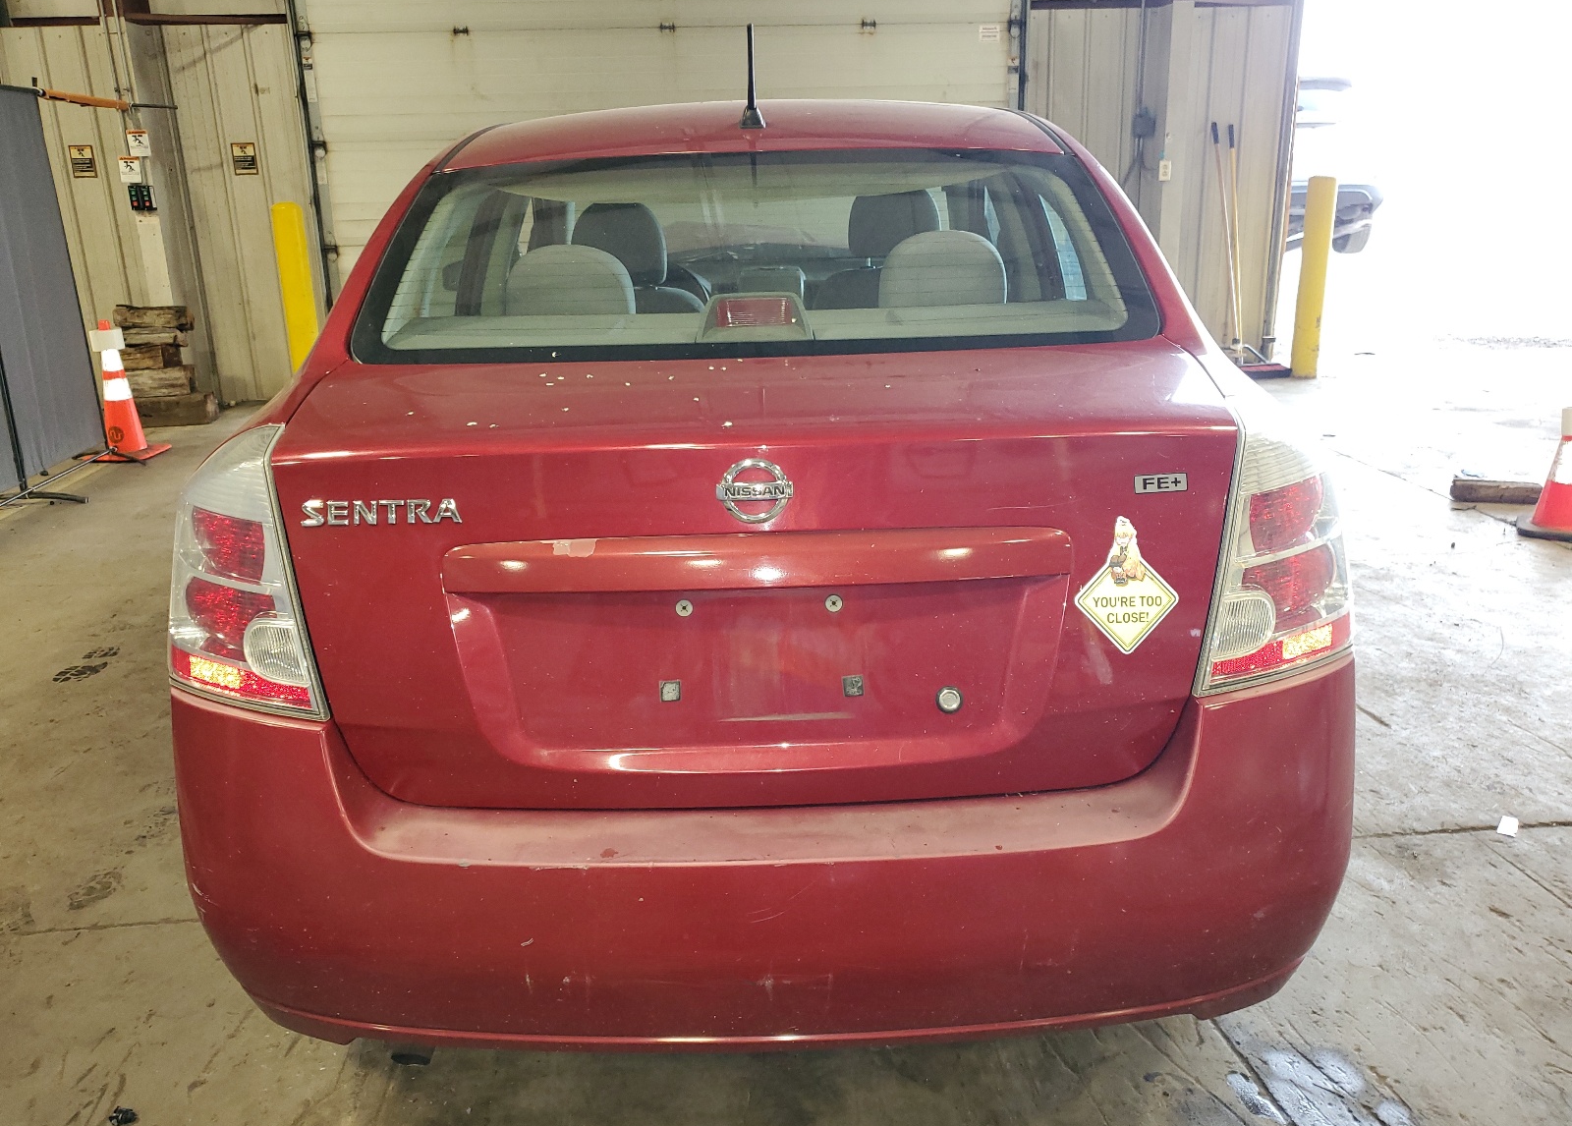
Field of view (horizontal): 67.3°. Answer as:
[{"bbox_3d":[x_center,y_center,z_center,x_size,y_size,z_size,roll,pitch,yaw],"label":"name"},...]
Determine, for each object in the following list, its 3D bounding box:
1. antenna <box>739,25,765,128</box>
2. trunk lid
[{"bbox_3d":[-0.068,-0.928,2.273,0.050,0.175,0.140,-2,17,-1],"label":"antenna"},{"bbox_3d":[-0.032,-0.008,1.596,1.240,0.500,0.520,-2,17,-1],"label":"trunk lid"}]

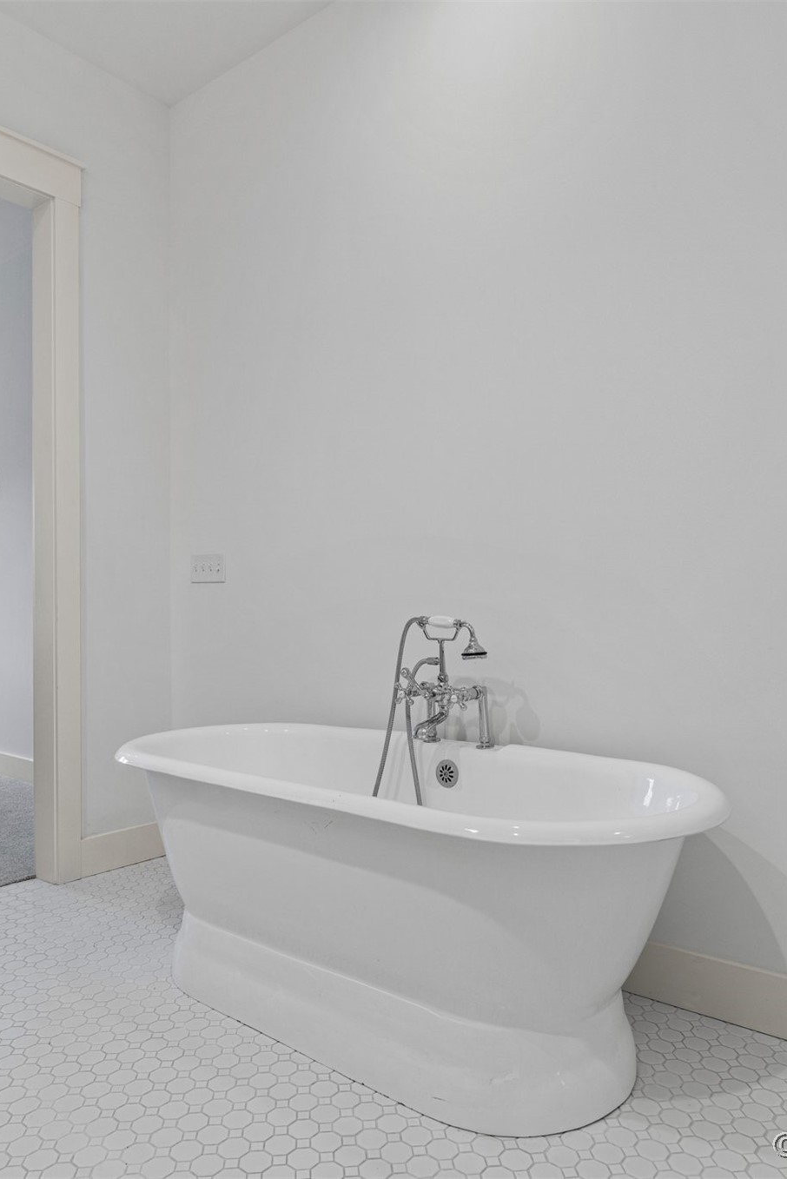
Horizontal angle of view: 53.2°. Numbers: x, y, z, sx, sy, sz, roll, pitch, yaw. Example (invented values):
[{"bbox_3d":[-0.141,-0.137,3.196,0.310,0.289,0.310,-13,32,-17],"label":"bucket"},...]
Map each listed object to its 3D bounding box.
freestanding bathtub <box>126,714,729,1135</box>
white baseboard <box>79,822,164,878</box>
[{"bbox_3d":[-0.043,0.714,1.931,1.660,0.592,0.725,-2,-2,40],"label":"freestanding bathtub"},{"bbox_3d":[-1.004,0.983,3.011,0.020,0.140,0.400,-2,-2,40],"label":"white baseboard"}]

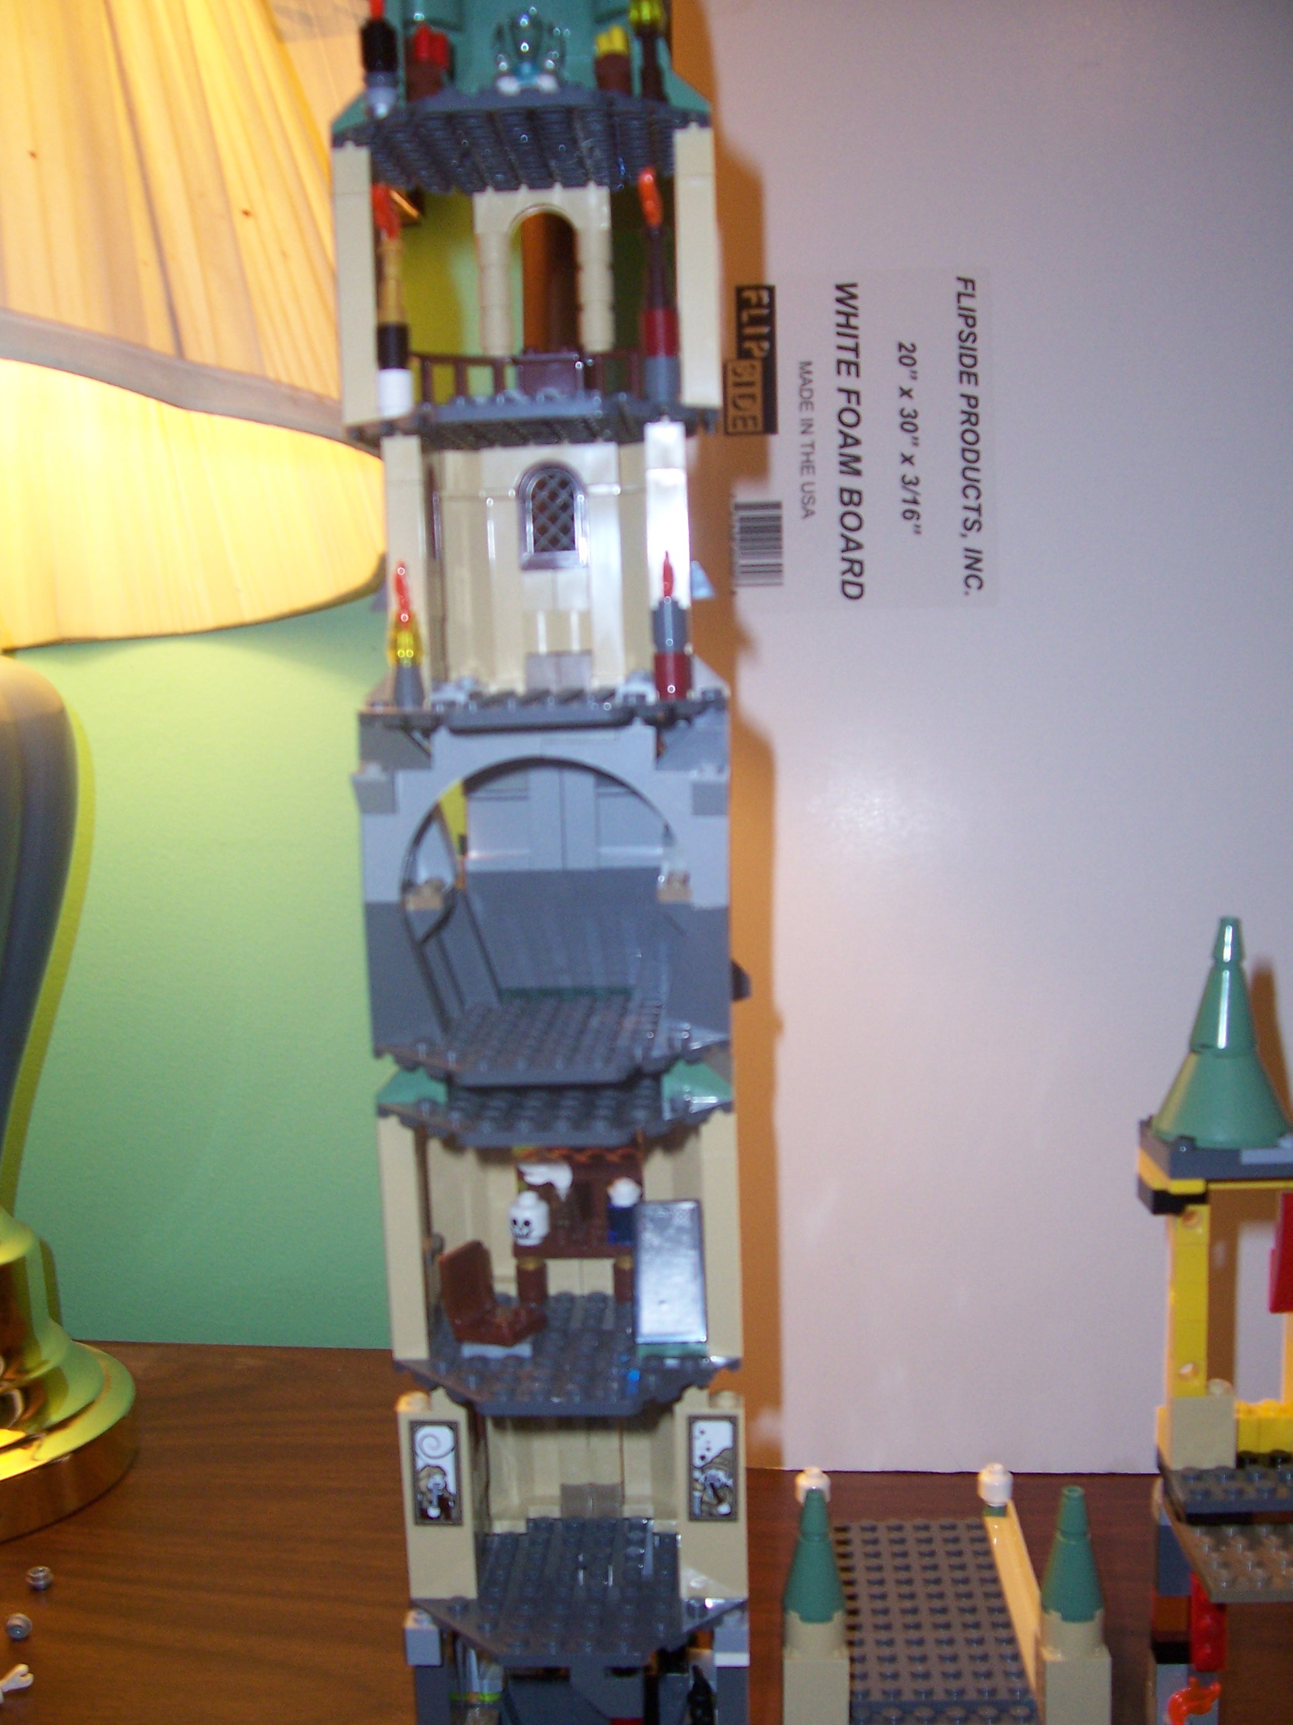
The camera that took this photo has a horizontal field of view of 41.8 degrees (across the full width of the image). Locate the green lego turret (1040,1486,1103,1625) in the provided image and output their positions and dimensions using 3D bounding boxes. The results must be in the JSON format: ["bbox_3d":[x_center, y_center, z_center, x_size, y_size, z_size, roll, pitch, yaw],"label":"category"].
[{"bbox_3d":[0.105,0.169,0.416,0.016,0.029,0.016,-1,6,3],"label":"green lego turret"}]

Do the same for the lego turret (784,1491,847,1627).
[{"bbox_3d":[0.041,0.169,0.417,0.016,0.029,0.016,-1,6,3],"label":"lego turret"}]

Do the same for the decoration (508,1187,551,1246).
[{"bbox_3d":[-0.029,0.089,0.422,0.010,0.012,0.010,-2,8,0],"label":"decoration"}]

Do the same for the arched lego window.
[{"bbox_3d":[-0.022,-0.083,0.404,0.016,0.026,0.008,-1,6,3],"label":"arched lego window"}]

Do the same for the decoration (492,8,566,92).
[{"bbox_3d":[-0.024,-0.162,0.339,0.015,0.015,0.014,-2,8,2],"label":"decoration"}]

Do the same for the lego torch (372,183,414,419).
[{"bbox_3d":[-0.053,-0.118,0.355,0.009,0.048,0.008,-2,8,2],"label":"lego torch"}]

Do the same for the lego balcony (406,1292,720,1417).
[{"bbox_3d":[-0.018,0.113,0.401,0.079,0.005,0.075,-1,6,3],"label":"lego balcony"}]

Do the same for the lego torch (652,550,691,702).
[{"bbox_3d":[0.005,-0.050,0.363,0.008,0.031,0.008,-2,8,2],"label":"lego torch"}]

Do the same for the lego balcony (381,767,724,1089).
[{"bbox_3d":[-0.021,0.010,0.388,0.080,0.068,0.076,-1,6,3],"label":"lego balcony"}]

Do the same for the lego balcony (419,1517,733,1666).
[{"bbox_3d":[-0.016,0.174,0.419,0.080,0.005,0.080,-1,7,2],"label":"lego balcony"}]

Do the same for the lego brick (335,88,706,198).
[{"bbox_3d":[-0.026,-0.158,0.372,0.080,0.005,0.080,-2,9,2],"label":"lego brick"}]

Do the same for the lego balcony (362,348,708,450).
[{"bbox_3d":[-0.024,-0.104,0.377,0.080,0.022,0.075,-1,6,3],"label":"lego balcony"}]

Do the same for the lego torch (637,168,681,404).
[{"bbox_3d":[0.002,-0.121,0.355,0.009,0.049,0.009,-1,6,3],"label":"lego torch"}]

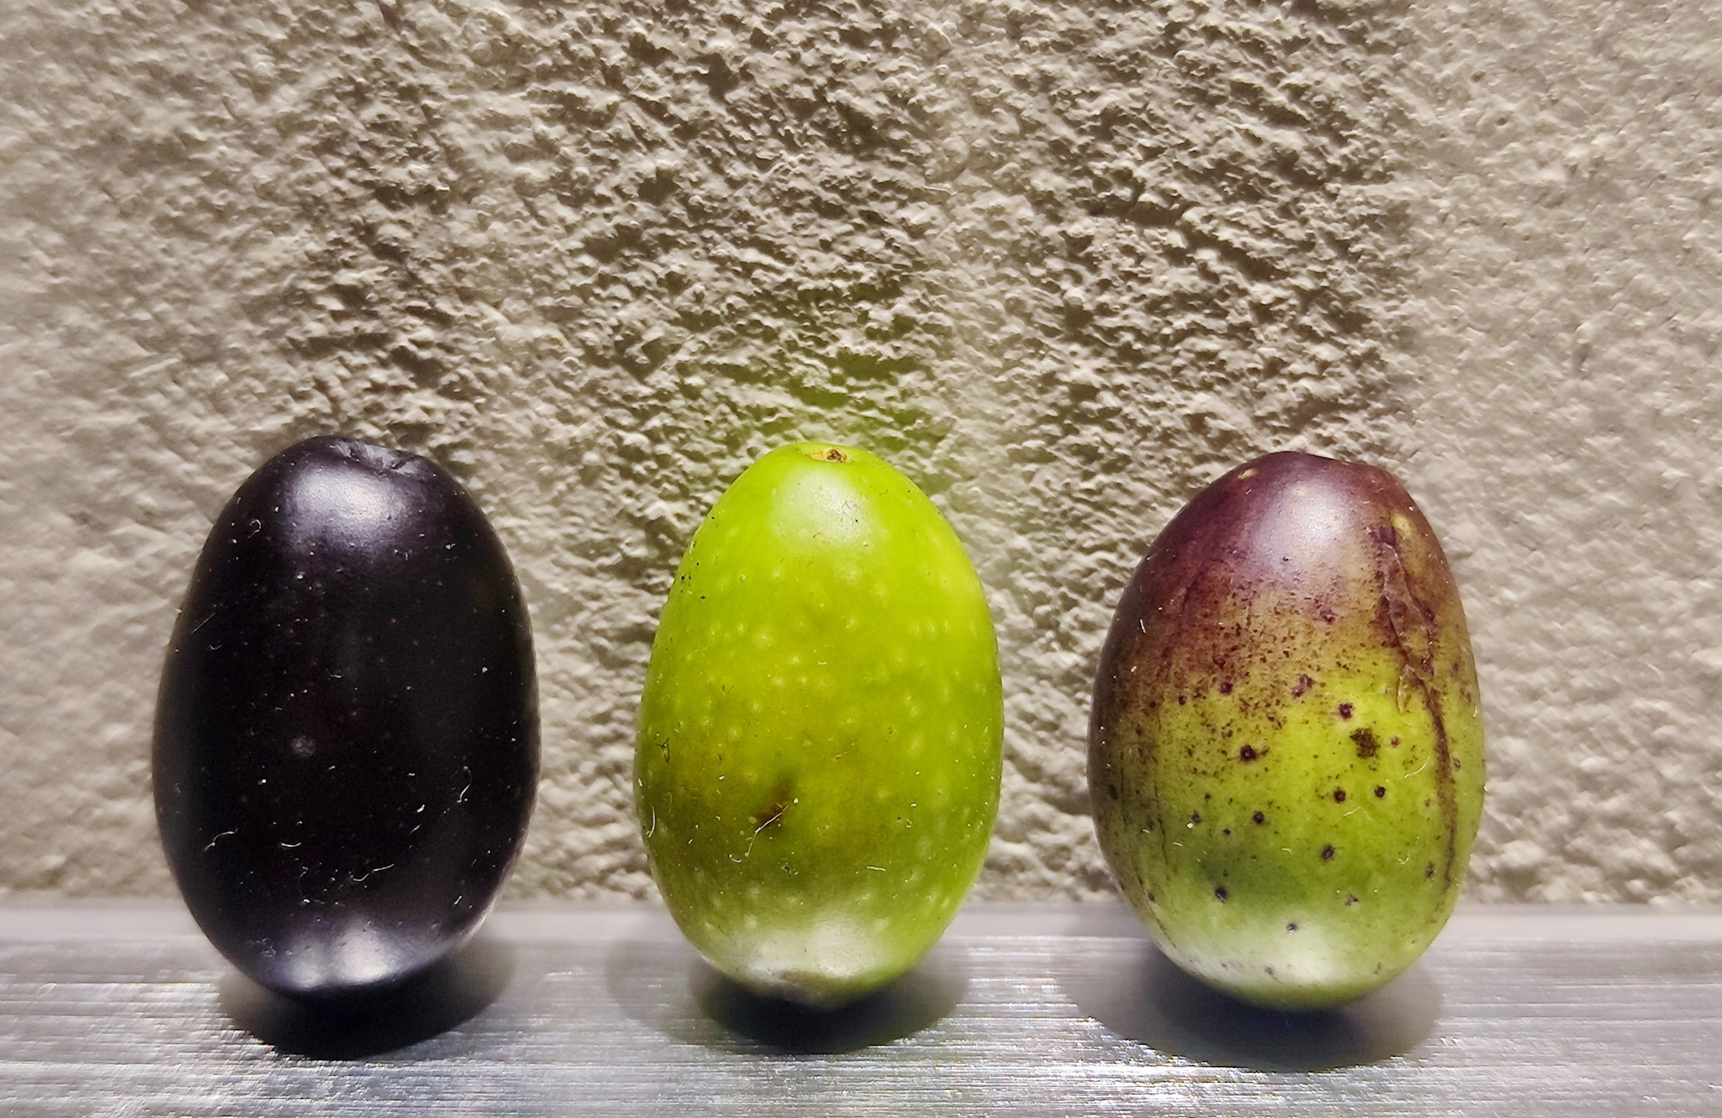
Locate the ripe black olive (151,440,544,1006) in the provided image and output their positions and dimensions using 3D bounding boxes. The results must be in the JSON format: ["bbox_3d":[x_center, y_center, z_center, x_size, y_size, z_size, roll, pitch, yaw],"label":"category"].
[{"bbox_3d":[-0.022,0.007,0.050,0.015,0.024,0.015,0,5,0],"label":"ripe black olive"}]

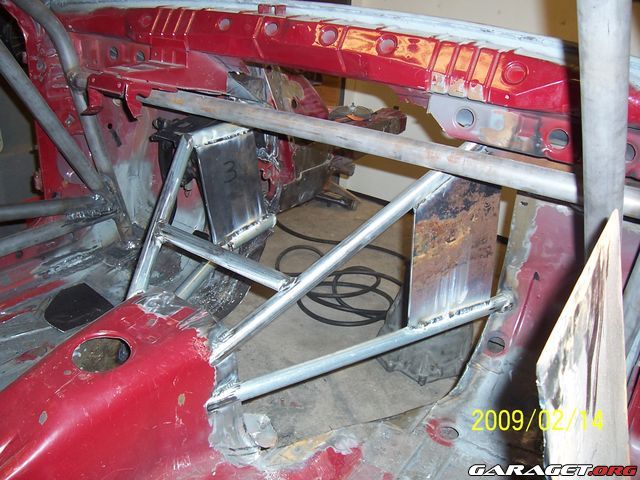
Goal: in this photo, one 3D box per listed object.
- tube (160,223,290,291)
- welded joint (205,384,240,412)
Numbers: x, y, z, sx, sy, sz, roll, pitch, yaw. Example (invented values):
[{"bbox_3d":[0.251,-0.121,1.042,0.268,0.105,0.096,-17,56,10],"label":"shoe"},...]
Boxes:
[{"bbox_3d":[-0.180,0.028,1.130,0.310,0.031,0.031,20,32,30],"label":"tube"},{"bbox_3d":[-0.168,0.272,1.080,0.058,0.035,0.036,-12,31,-27],"label":"welded joint"}]

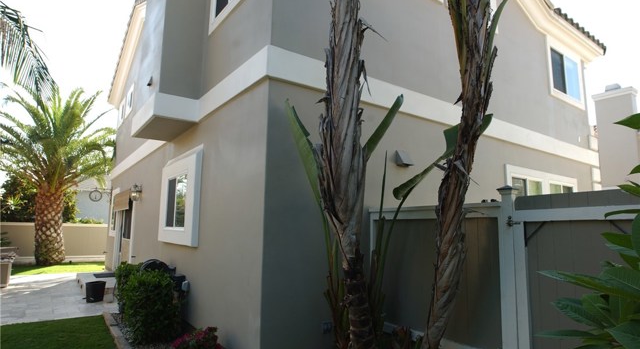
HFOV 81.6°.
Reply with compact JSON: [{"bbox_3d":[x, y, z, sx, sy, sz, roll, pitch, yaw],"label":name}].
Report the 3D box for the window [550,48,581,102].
[{"bbox_3d":[5.631,-2.264,8.506,1.466,0.945,0.100,6,-9,-36],"label":"window"}]

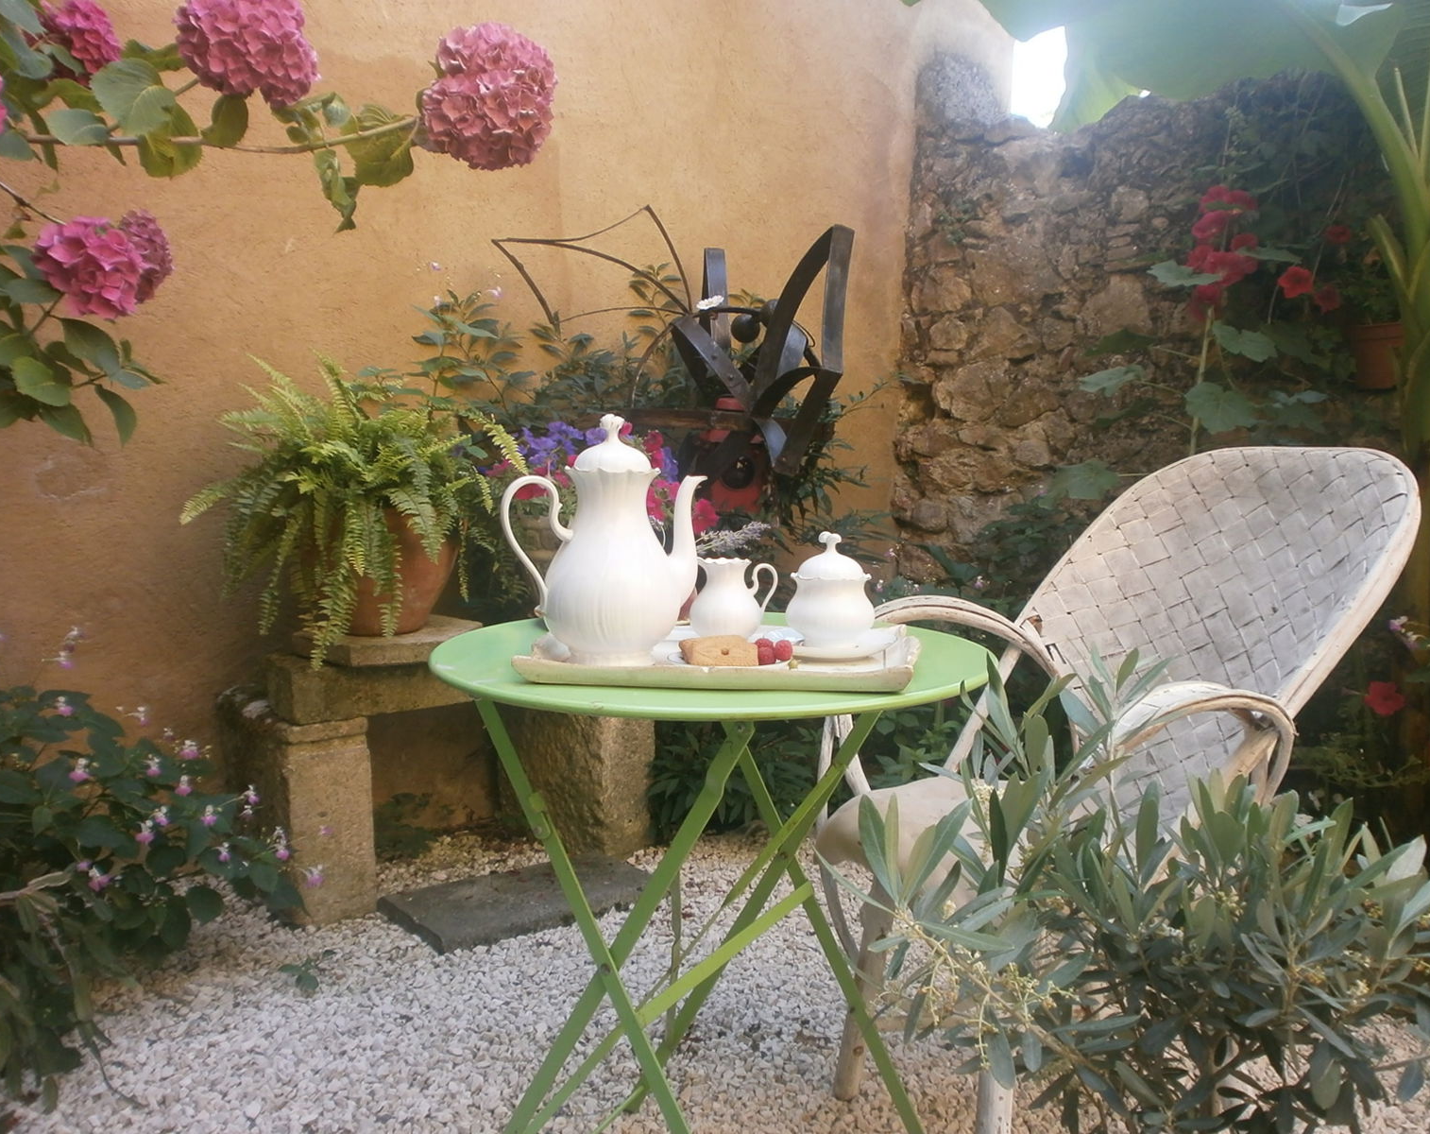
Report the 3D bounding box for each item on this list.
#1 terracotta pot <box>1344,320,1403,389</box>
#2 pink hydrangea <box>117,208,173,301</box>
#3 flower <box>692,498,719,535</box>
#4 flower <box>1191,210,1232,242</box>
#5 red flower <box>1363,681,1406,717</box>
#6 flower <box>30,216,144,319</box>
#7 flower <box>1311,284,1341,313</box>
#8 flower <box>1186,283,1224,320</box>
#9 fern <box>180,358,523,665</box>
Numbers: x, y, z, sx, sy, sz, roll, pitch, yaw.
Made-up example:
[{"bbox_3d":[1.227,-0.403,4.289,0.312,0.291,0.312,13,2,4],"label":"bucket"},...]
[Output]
[{"bbox_3d":[1.391,-0.442,2.480,0.118,0.142,0.118,4,8,29],"label":"terracotta pot"},{"bbox_3d":[-0.860,-0.460,1.750,0.120,0.135,0.120,-3,8,-25],"label":"pink hydrangea"},{"bbox_3d":[-0.023,-0.110,2.550,0.066,0.077,0.045,0,7,-1],"label":"flower"},{"bbox_3d":[1.095,-0.753,2.600,0.060,0.070,0.088,-6,9,-40],"label":"flower"},{"bbox_3d":[1.248,0.246,2.200,0.075,0.066,0.042,4,8,30],"label":"red flower"},{"bbox_3d":[-0.809,-0.386,1.520,0.142,0.130,0.130,-3,8,-27],"label":"flower"},{"bbox_3d":[1.271,-0.558,2.450,0.061,0.059,0.040,4,8,27],"label":"flower"},{"bbox_3d":[1.082,-0.585,2.600,0.060,0.083,0.083,-7,10,-44],"label":"flower"},{"bbox_3d":[-0.734,-0.119,2.400,0.680,0.600,0.600,-5,9,-37],"label":"fern"}]

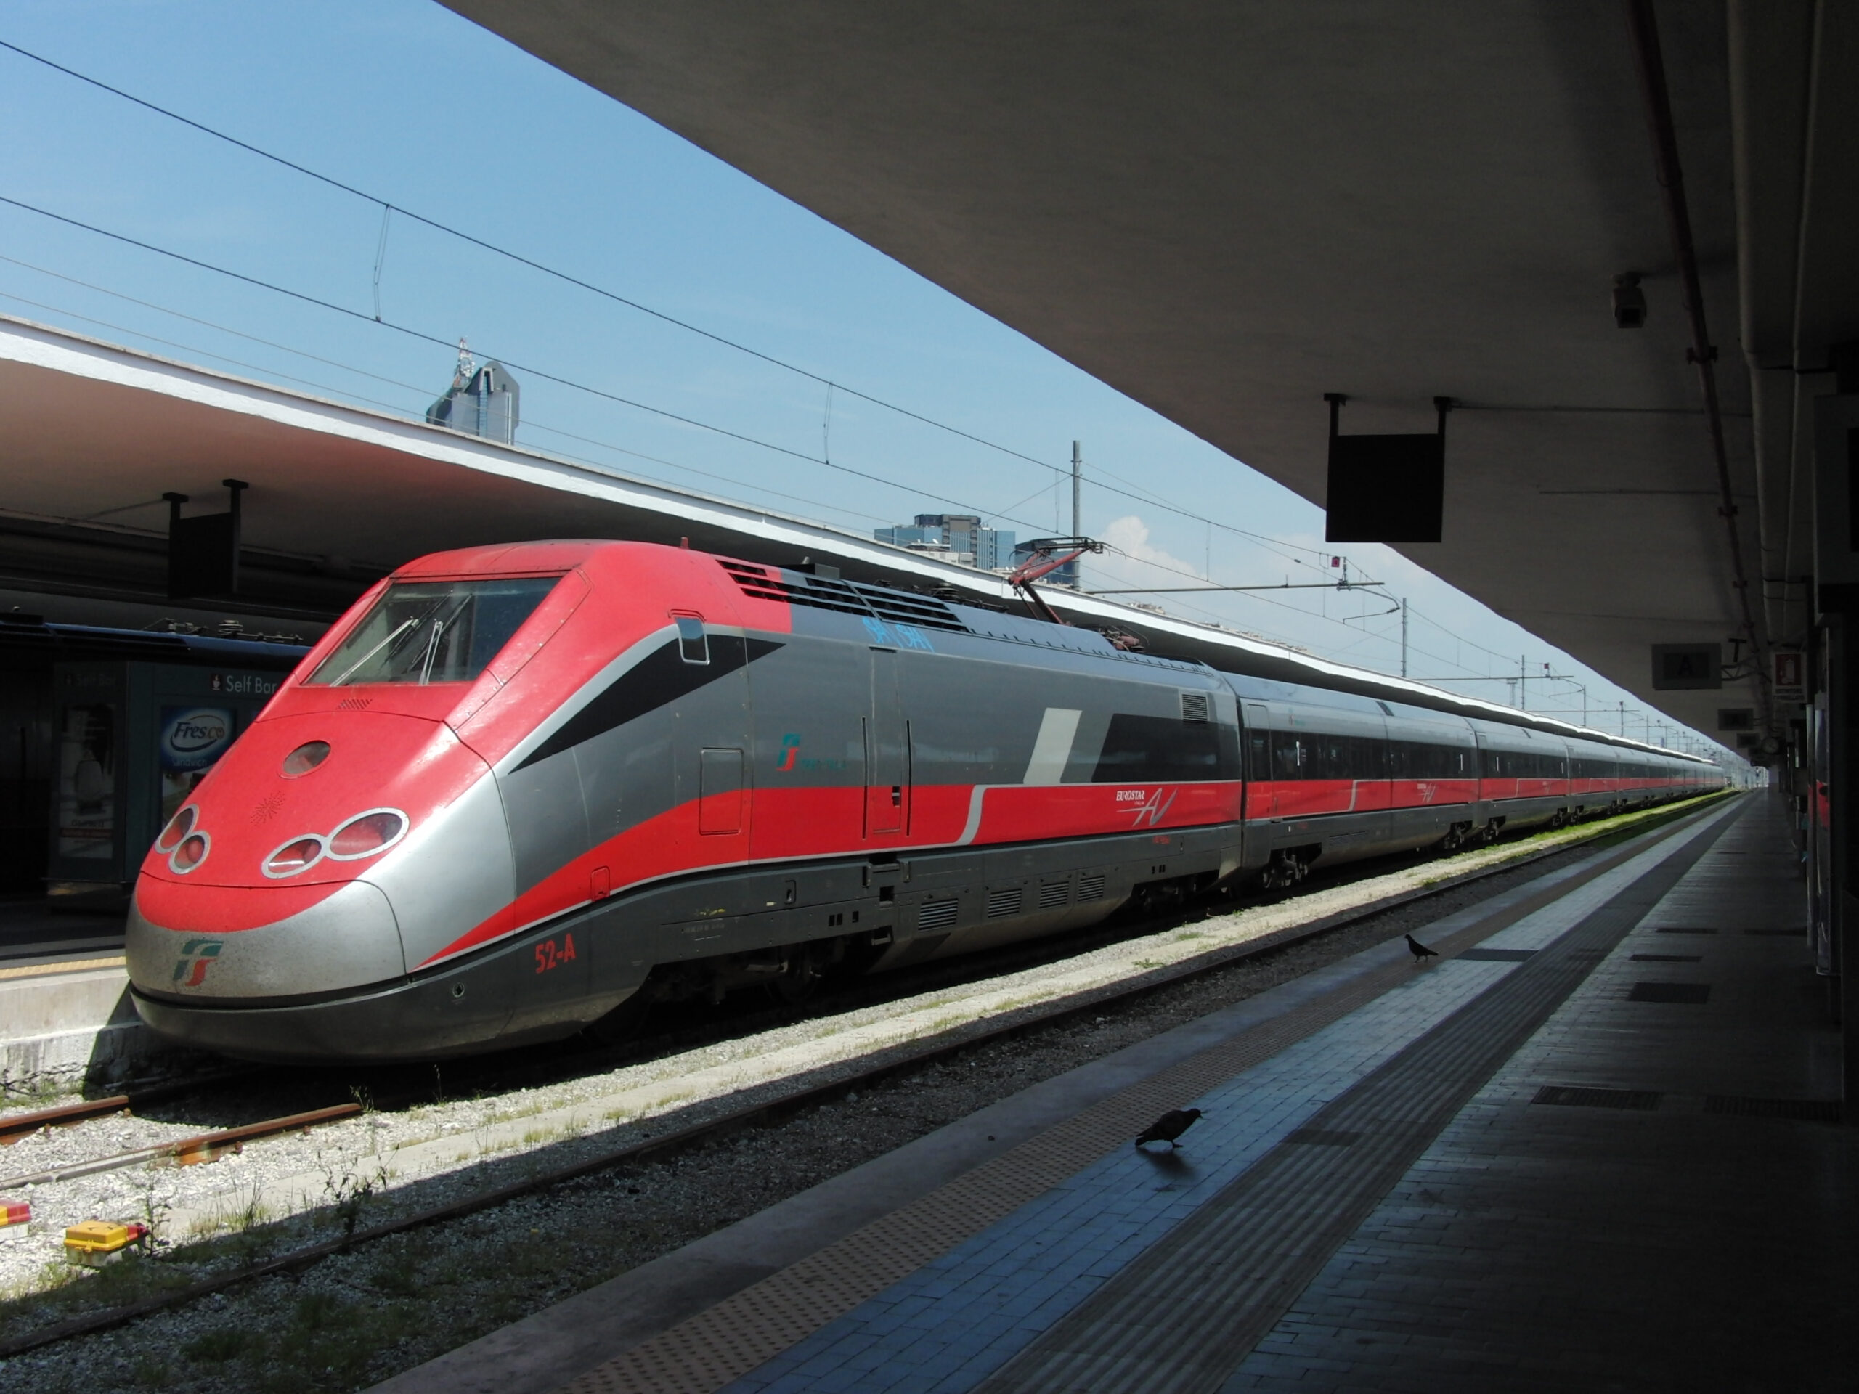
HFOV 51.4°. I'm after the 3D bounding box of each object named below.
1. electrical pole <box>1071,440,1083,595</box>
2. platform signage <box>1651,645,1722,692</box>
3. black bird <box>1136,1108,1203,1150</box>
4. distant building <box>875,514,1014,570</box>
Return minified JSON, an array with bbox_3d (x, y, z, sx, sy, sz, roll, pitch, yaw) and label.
[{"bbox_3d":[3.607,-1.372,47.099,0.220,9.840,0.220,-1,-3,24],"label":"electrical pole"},{"bbox_3d":[7.702,-0.304,19.664,0.650,0.470,0.140,-1,-3,24],"label":"platform signage"},{"bbox_3d":[1.051,1.891,8.477,0.295,0.170,0.110,1,-2,-13],"label":"black bird"},{"bbox_3d":[7.138,-22.985,902.457,48.000,124.800,46.000,2,-3,-34],"label":"distant building"}]

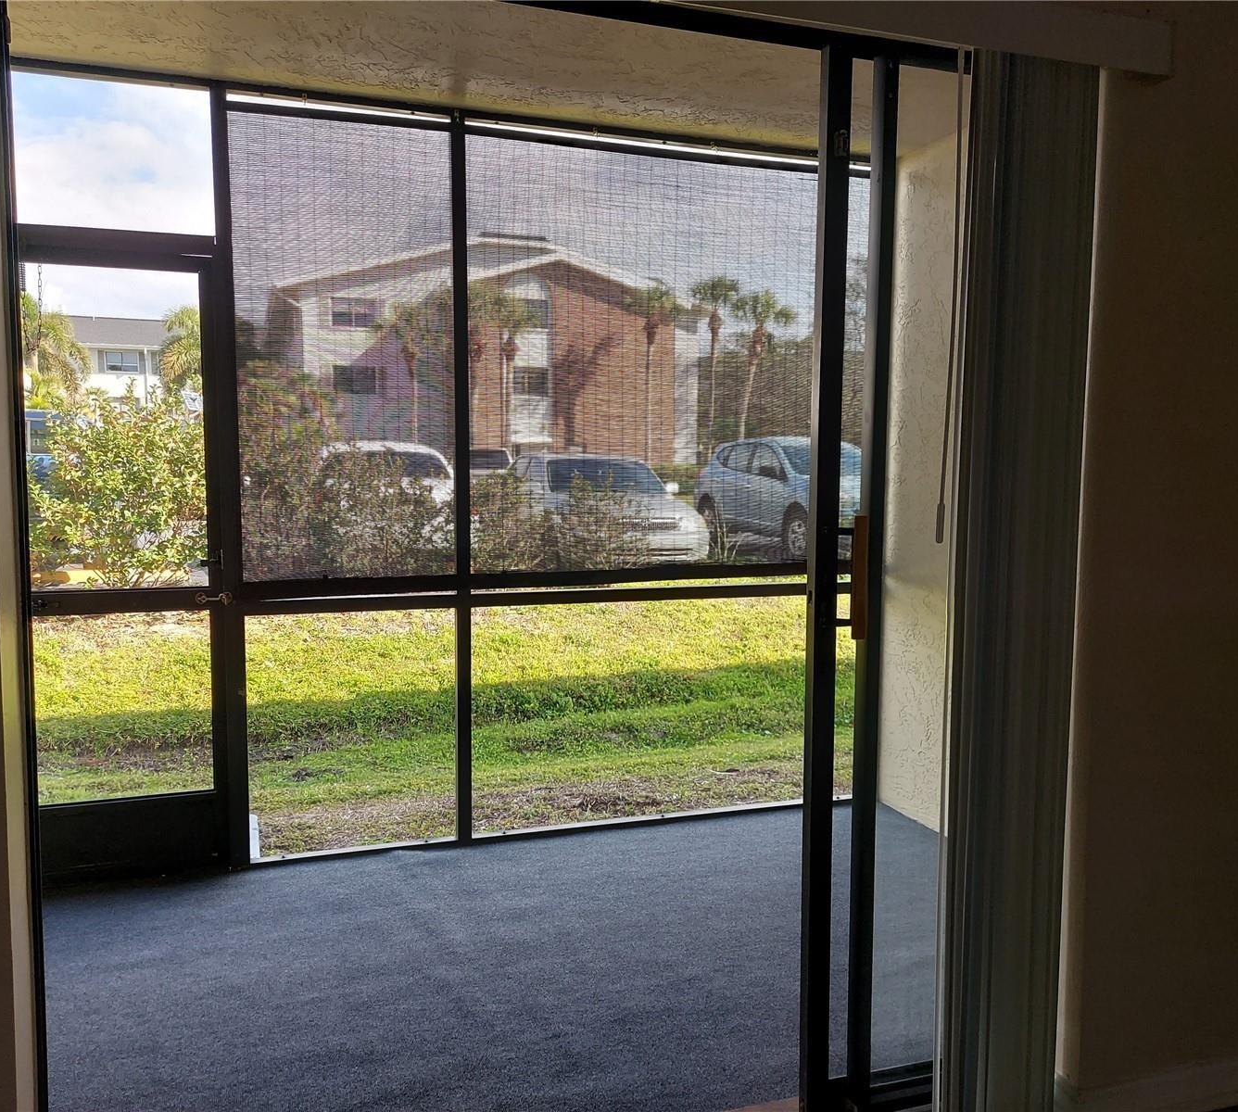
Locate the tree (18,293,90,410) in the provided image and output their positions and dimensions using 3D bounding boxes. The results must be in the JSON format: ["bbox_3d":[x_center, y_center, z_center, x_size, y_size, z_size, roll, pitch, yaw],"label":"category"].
[{"bbox_3d":[-18.573,-5.165,34.303,3.600,6.508,3.600,0,5,0],"label":"tree"}]

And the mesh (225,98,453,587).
[{"bbox_3d":[-0.886,-0.660,3.504,0.719,1.515,0.030,-1,6,-18],"label":"mesh"}]

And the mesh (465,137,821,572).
[{"bbox_3d":[0.212,-0.683,3.864,1.540,1.504,0.030,-1,6,-18],"label":"mesh"}]

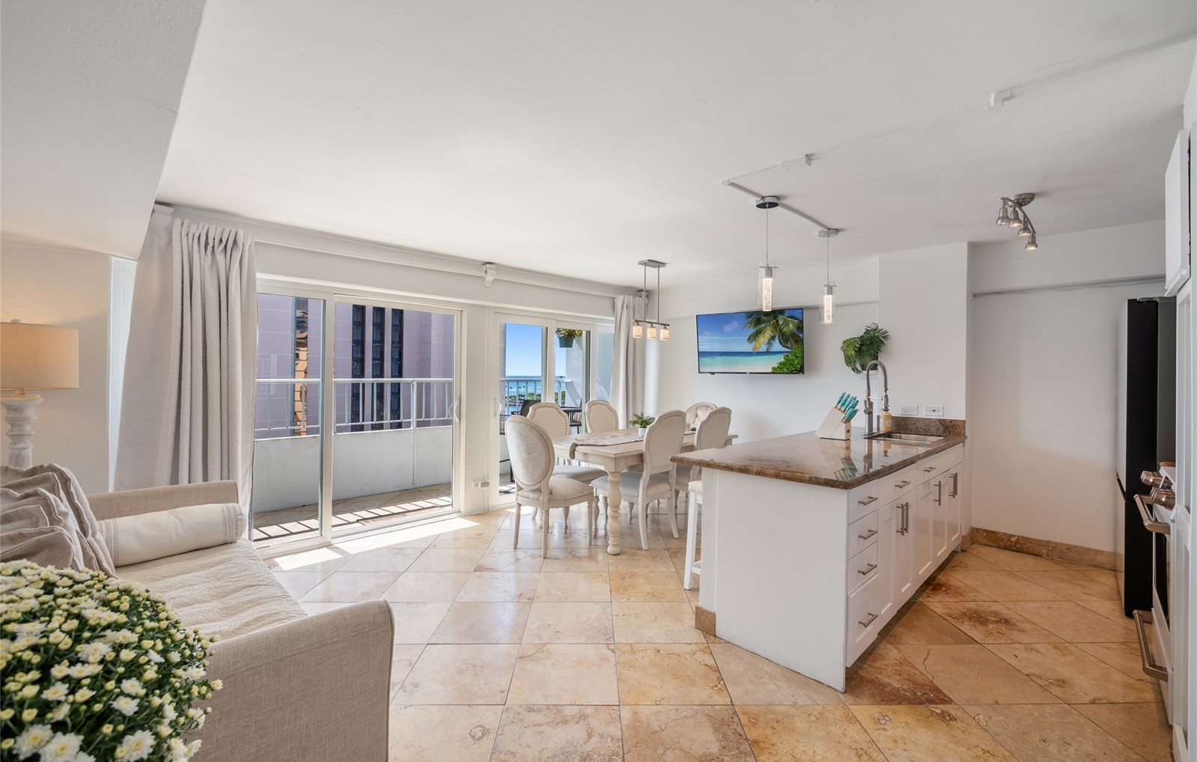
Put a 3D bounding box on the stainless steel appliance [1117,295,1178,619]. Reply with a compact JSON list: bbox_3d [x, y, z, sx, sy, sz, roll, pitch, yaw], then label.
[{"bbox_3d":[3.530,0.435,2.793,0.720,1.790,0.840,0,0,45],"label":"stainless steel appliance"}]

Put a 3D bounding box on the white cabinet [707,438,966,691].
[{"bbox_3d":[1.682,0.880,3.146,2.390,0.880,0.700,-1,1,-44],"label":"white cabinet"}]

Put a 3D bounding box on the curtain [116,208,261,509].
[{"bbox_3d":[-2.637,0.145,3.167,0.240,2.320,0.660,0,0,45],"label":"curtain"}]

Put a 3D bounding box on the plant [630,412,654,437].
[{"bbox_3d":[0.439,0.436,4.707,0.240,0.240,0.240,0,0,0],"label":"plant"}]

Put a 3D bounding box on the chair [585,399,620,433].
[{"bbox_3d":[0.260,0.772,5.075,0.530,1.090,0.640,0,0,-43],"label":"chair"}]

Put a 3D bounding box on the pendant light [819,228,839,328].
[{"bbox_3d":[1.639,-0.731,3.445,0.135,0.680,0.135,-1,1,-45],"label":"pendant light"}]

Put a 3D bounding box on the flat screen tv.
[{"bbox_3d":[1.553,-0.388,5.026,1.090,0.640,0.070,0,6,34],"label":"flat screen tv"}]

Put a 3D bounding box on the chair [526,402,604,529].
[{"bbox_3d":[-0.315,0.771,4.518,0.510,1.070,0.620,-1,1,-45],"label":"chair"}]

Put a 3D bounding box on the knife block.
[{"bbox_3d":[1.678,0.293,3.474,0.100,0.236,0.200,-1,1,-45],"label":"knife block"}]

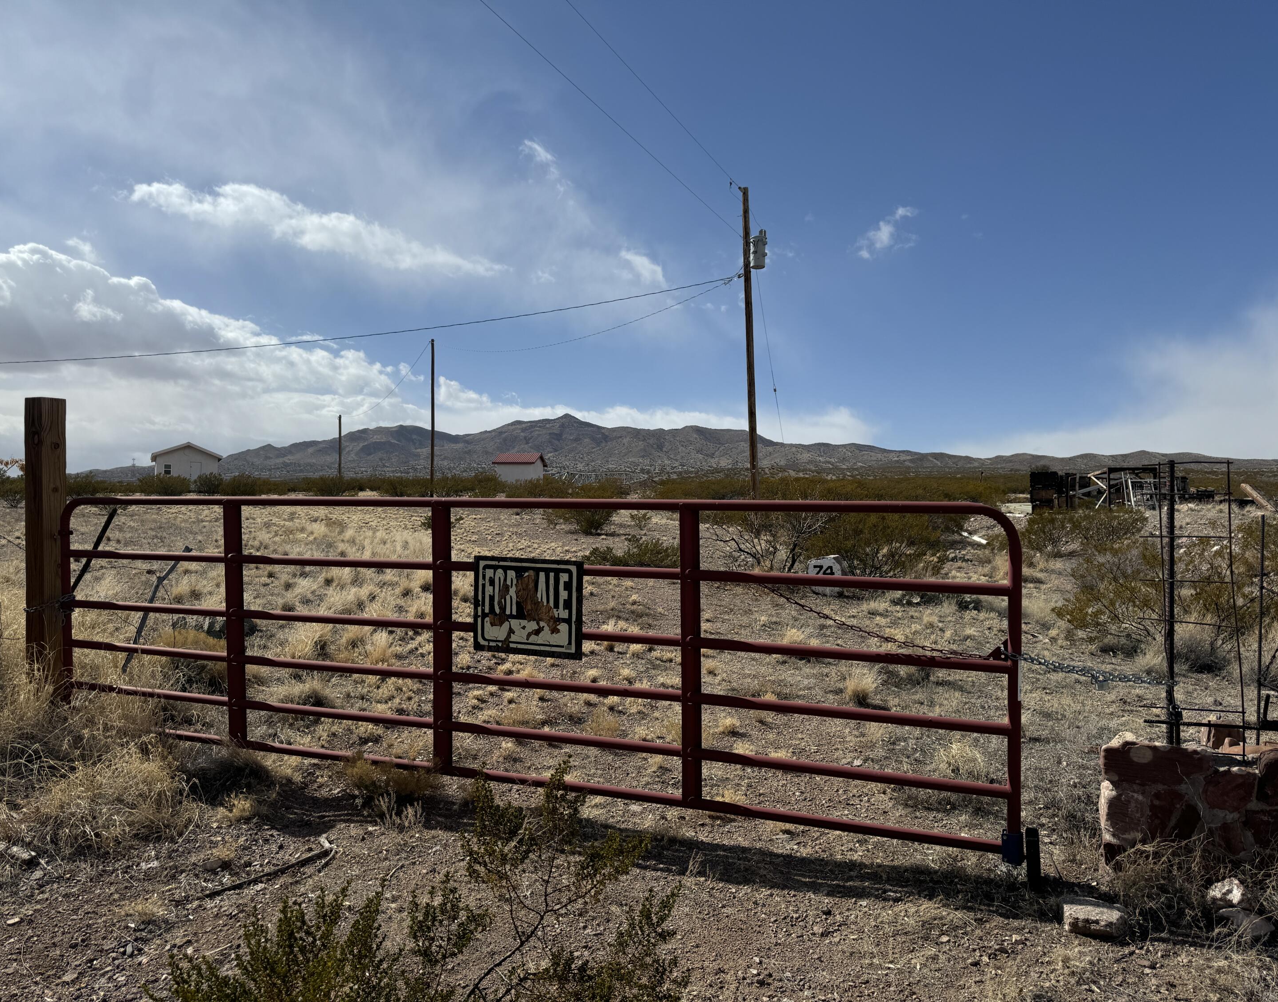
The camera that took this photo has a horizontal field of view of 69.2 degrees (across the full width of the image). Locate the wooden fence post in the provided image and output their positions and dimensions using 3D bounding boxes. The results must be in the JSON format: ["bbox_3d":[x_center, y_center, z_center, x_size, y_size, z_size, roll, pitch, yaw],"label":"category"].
[{"bbox_3d":[-3.340,0.330,5.220,0.142,1.820,0.142,0,1,22],"label":"wooden fence post"}]

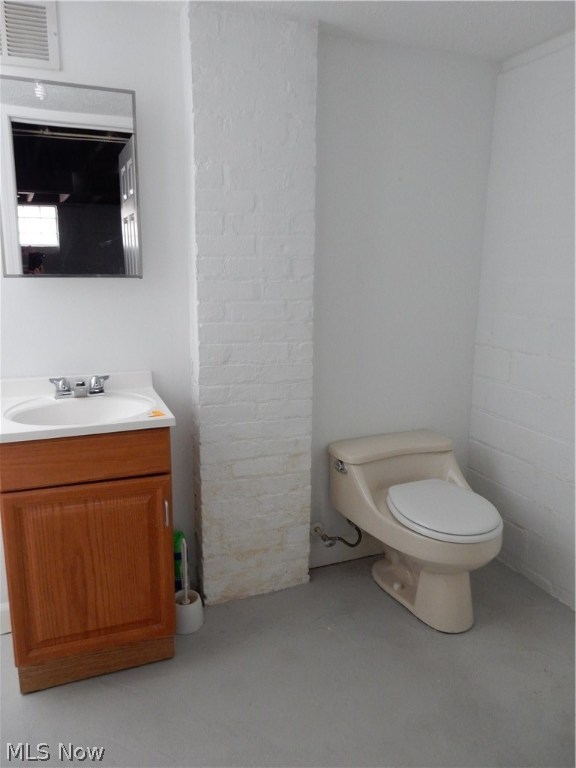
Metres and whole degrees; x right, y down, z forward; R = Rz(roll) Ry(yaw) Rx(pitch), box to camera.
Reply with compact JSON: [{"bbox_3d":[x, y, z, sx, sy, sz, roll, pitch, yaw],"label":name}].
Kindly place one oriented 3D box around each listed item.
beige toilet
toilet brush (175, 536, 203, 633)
[{"bbox_3d":[0.502,0.542,2.052,0.527,0.560,0.626,-6,14,-26],"label":"beige toilet"},{"bbox_3d":[-0.353,0.684,1.915,0.109,0.331,0.109,-4,13,-20],"label":"toilet brush"}]

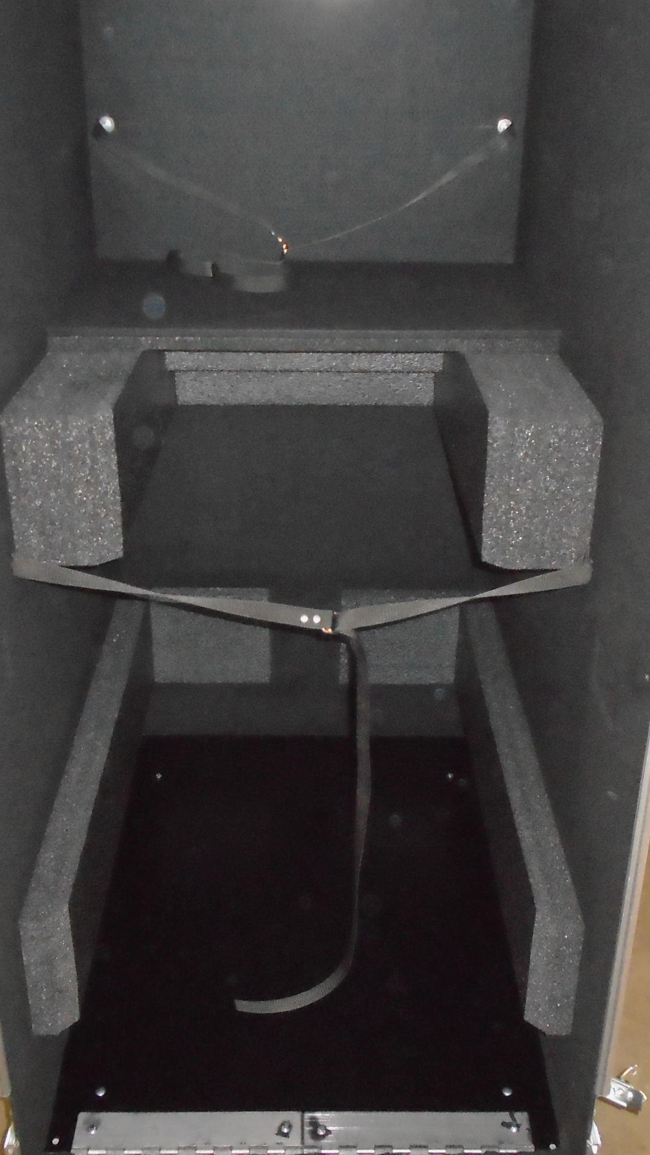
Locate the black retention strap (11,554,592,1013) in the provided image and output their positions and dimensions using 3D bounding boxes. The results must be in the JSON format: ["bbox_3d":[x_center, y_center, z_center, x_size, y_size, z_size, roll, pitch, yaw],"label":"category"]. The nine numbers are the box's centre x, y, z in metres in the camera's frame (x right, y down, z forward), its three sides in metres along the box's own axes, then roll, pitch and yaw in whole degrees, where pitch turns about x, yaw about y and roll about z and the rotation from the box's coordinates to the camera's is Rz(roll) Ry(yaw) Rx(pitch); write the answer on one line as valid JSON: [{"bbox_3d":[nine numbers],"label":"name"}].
[{"bbox_3d":[-0.030,0.328,1.657,0.720,0.820,0.110,0,26,-1],"label":"black retention strap"}]

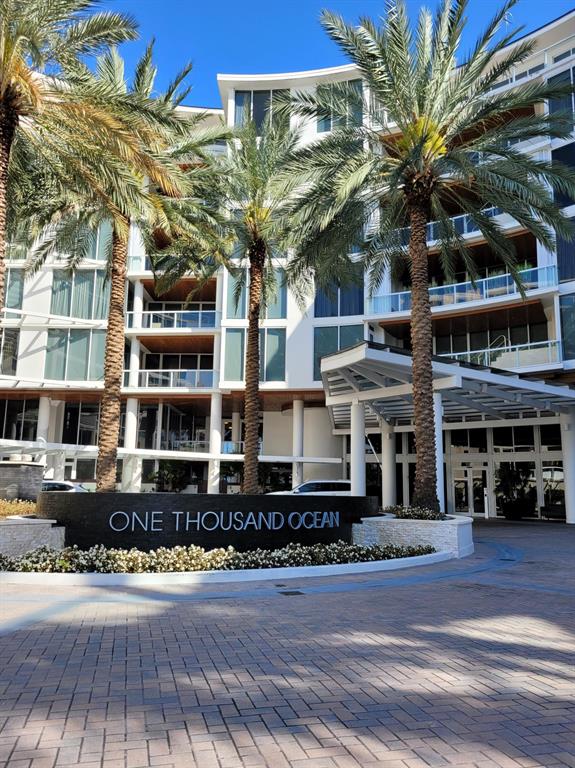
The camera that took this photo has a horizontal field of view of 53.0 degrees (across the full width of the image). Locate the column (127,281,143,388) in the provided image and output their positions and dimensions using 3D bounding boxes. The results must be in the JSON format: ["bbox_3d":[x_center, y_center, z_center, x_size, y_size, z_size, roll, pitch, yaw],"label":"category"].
[{"bbox_3d":[-9.165,-3.052,34.941,0.550,6.729,0.550,1,-9,0],"label":"column"}]

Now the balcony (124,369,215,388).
[{"bbox_3d":[-7.044,-0.311,33.987,5.400,1.106,0.150,0,-9,5],"label":"balcony"}]

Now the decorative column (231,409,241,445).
[{"bbox_3d":[-4.060,3.827,44.653,0.630,3.100,0.630,1,-9,0],"label":"decorative column"}]

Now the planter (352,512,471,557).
[{"bbox_3d":[3.088,3.984,15.166,3.000,0.970,2.200,1,-9,0],"label":"planter"}]

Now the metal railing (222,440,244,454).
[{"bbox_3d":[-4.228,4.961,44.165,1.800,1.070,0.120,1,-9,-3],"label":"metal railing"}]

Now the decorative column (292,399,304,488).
[{"bbox_3d":[0.573,4.019,33.292,0.630,6.365,0.630,1,-9,0],"label":"decorative column"}]

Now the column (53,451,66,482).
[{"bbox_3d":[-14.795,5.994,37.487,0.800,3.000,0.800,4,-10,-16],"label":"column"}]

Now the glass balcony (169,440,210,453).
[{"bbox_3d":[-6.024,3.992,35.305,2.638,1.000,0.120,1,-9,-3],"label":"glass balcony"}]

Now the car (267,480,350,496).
[{"bbox_3d":[1.010,5.779,28.951,4.900,1.750,1.950,0,-9,5],"label":"car"}]

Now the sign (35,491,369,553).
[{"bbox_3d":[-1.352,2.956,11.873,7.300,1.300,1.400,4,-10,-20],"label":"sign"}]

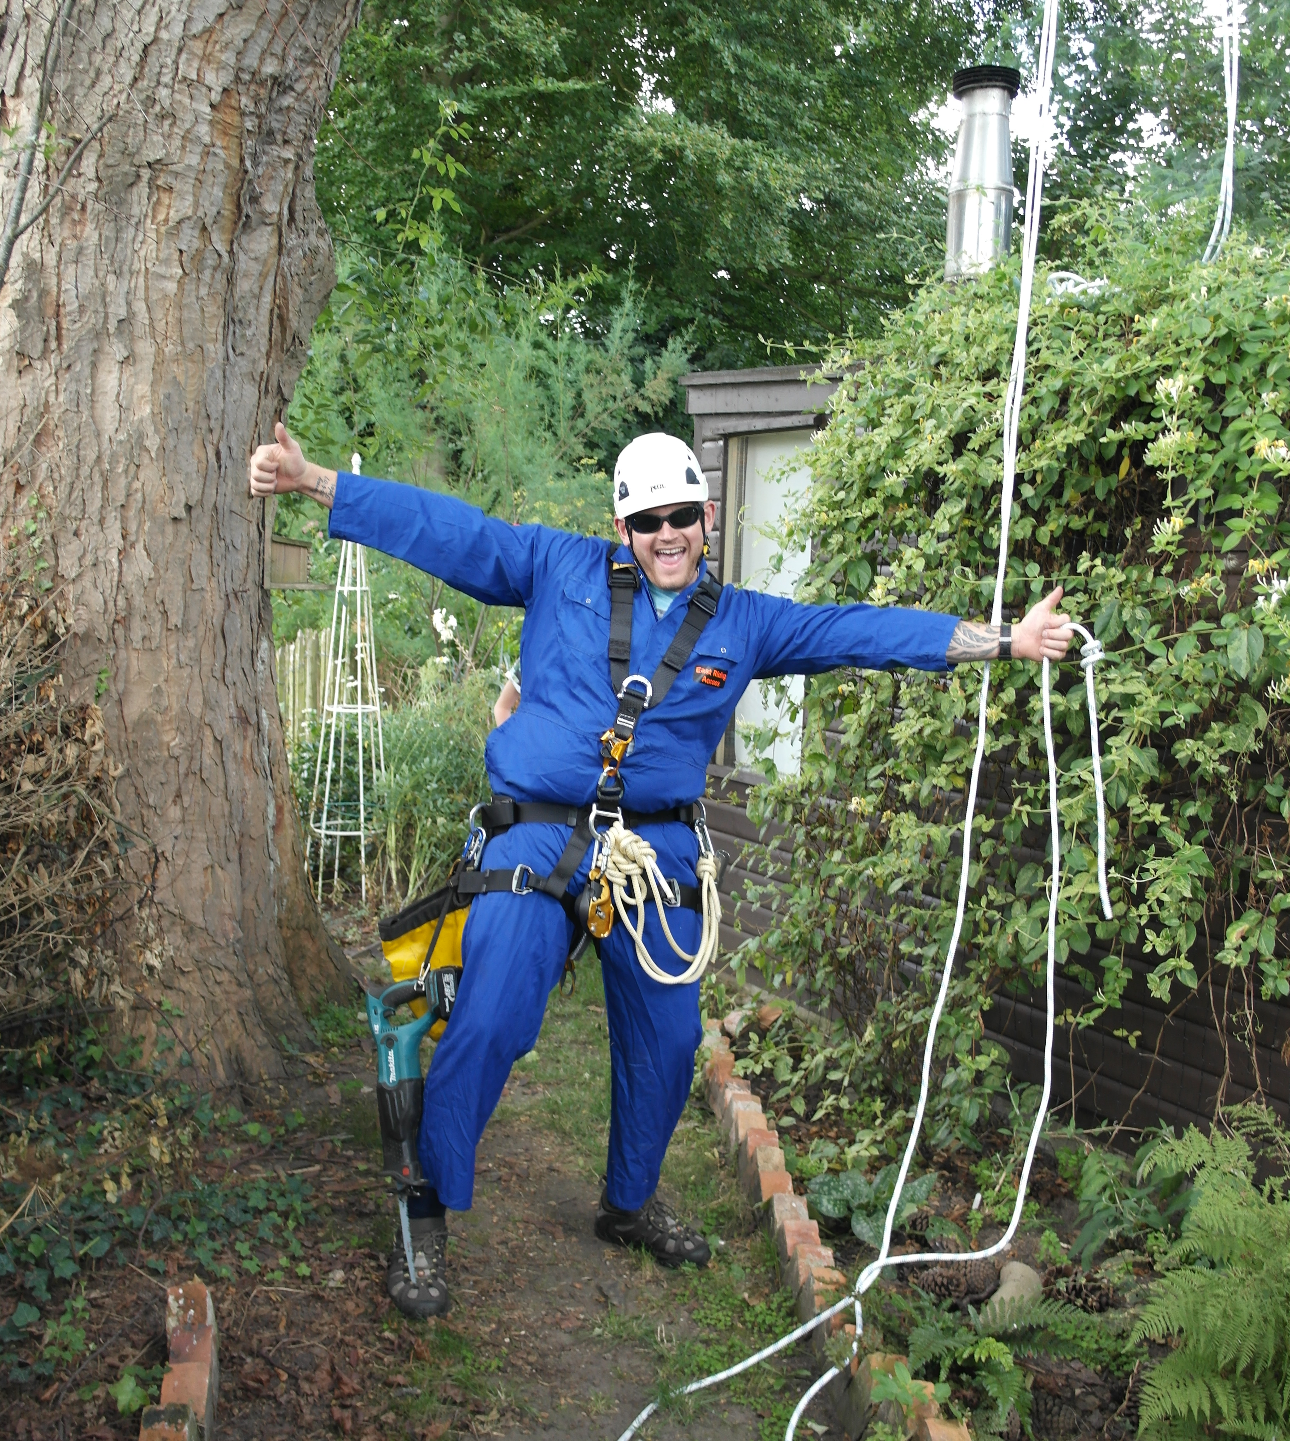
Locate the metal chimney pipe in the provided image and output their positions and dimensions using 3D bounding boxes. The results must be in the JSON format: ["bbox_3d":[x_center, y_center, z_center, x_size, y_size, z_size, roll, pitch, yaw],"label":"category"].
[{"bbox_3d":[1.067,-1.705,5.100,0.210,0.740,0.210,2,5,0],"label":"metal chimney pipe"}]

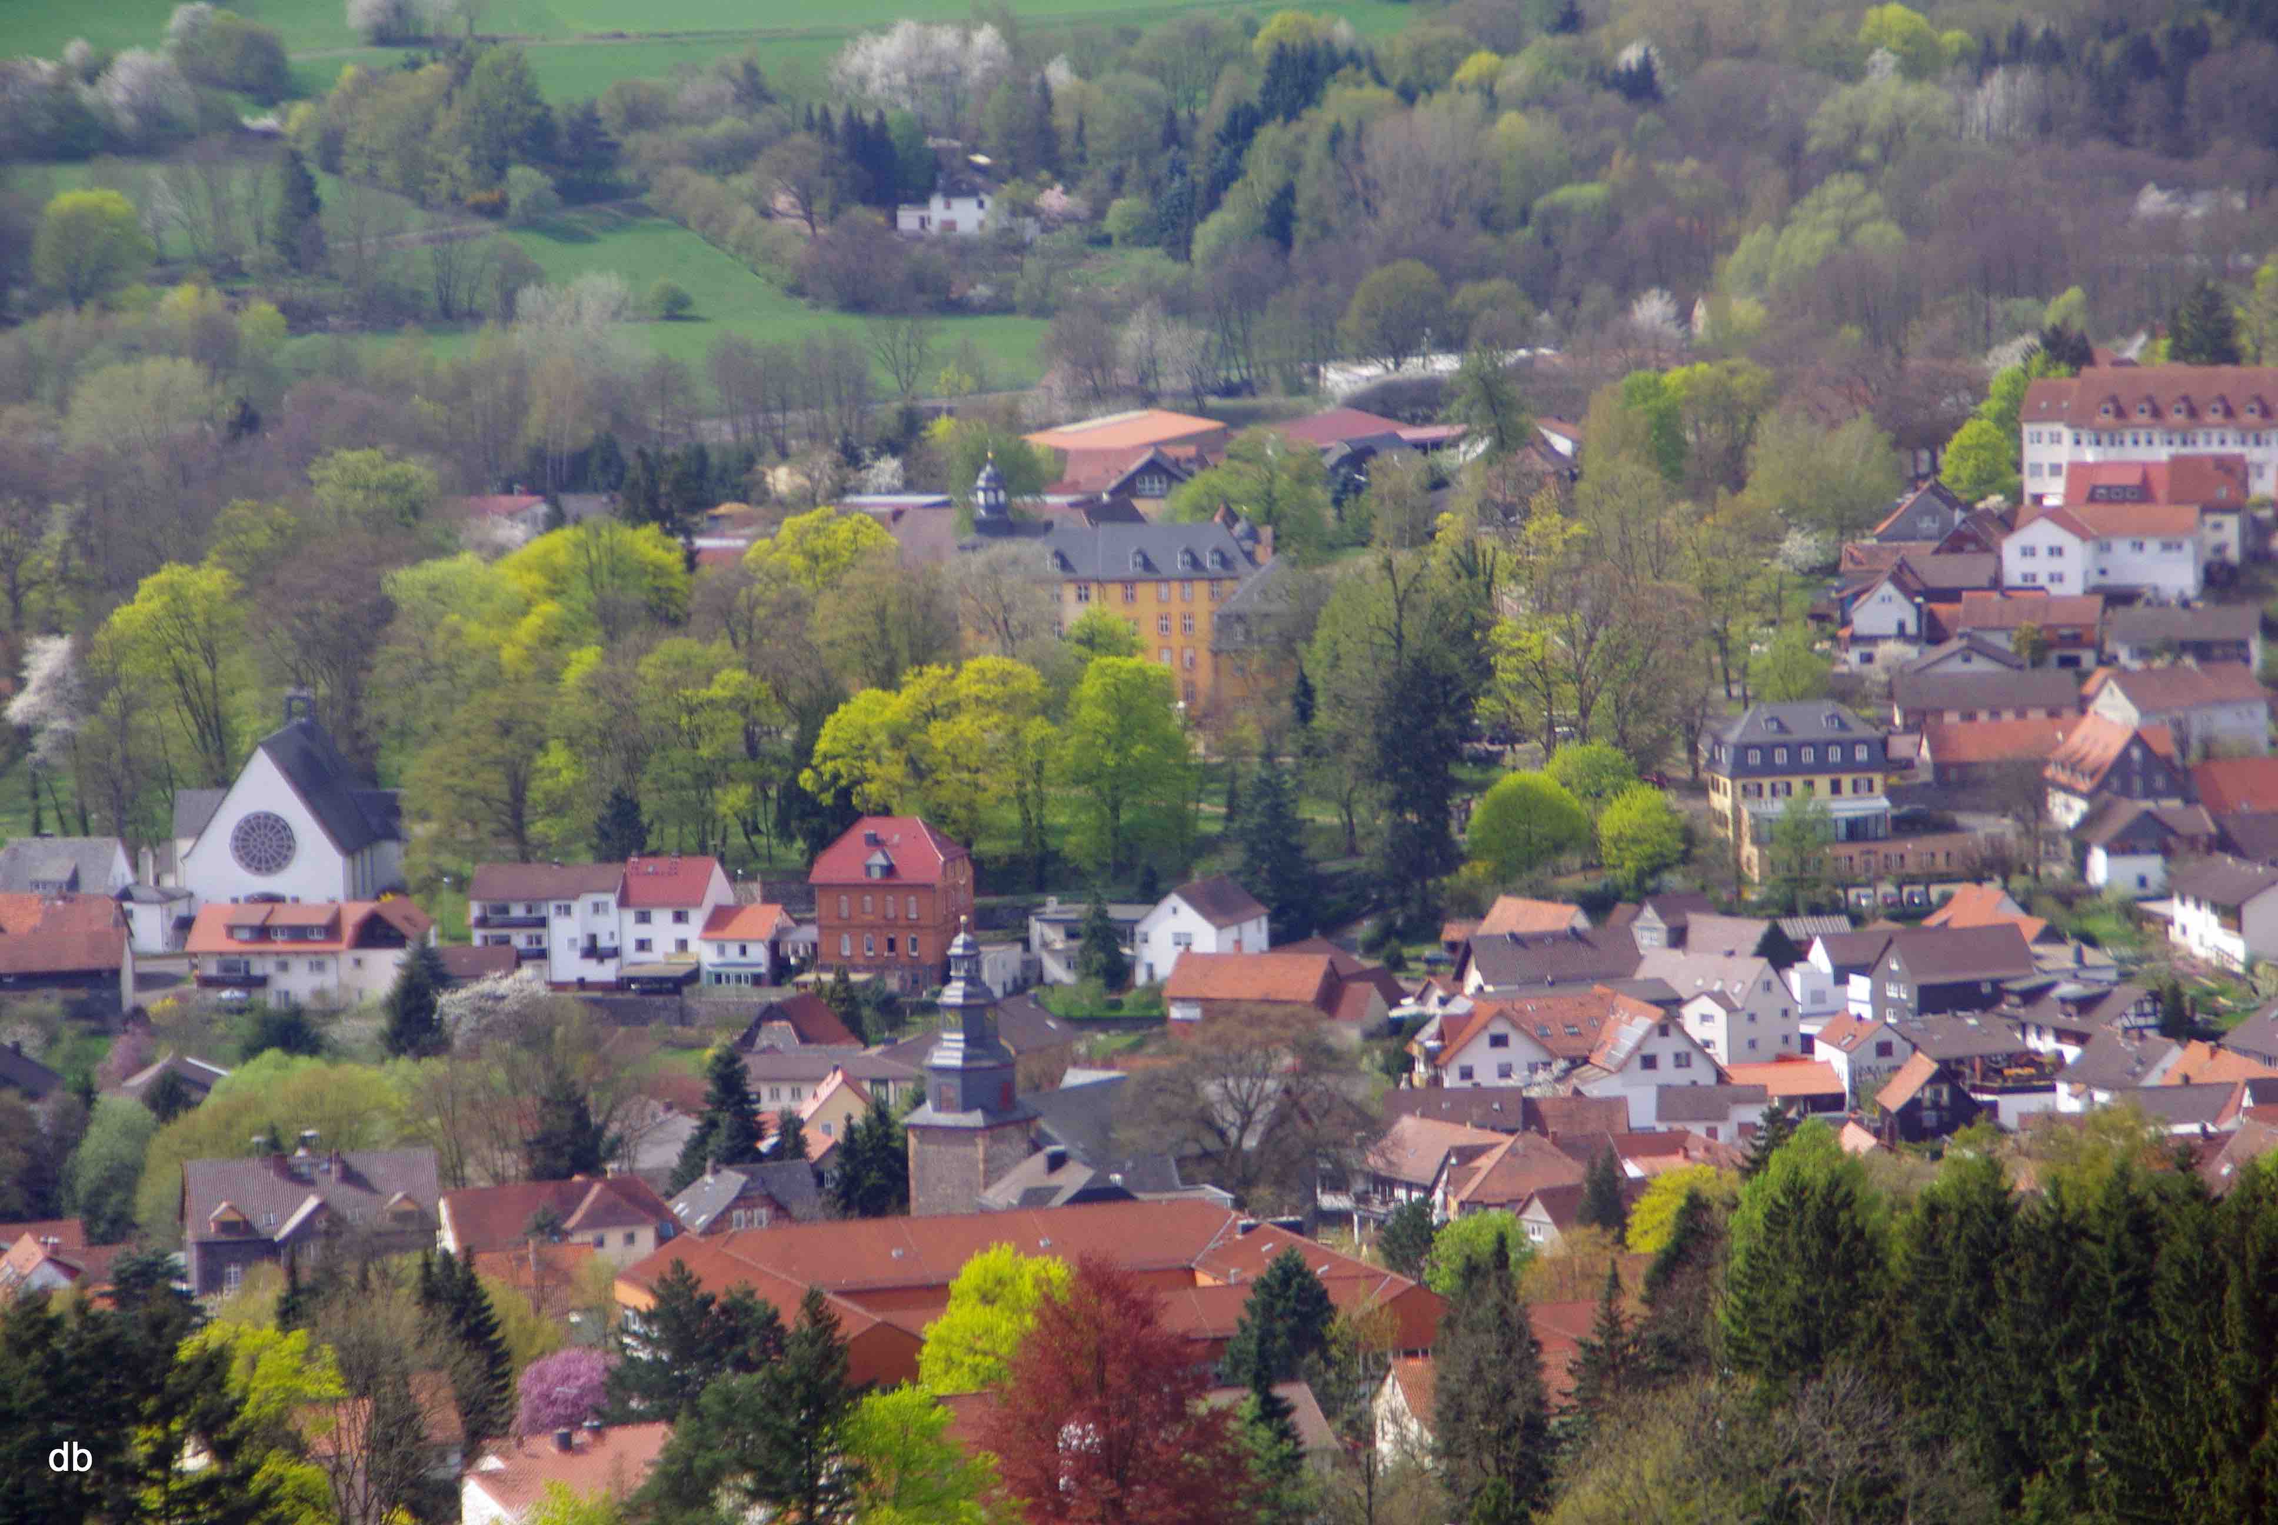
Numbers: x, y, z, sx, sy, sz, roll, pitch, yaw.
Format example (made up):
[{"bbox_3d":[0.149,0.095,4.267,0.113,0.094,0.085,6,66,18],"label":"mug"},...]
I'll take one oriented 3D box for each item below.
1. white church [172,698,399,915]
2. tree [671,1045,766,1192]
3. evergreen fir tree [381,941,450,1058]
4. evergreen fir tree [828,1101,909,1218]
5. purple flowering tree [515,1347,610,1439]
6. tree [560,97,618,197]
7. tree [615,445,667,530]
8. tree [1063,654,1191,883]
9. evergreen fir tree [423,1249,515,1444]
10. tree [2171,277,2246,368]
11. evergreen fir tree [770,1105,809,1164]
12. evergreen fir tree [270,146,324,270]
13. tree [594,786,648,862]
[{"bbox_3d":[-84.970,4.650,1234.630,22.500,20.500,22.000,0,6,11],"label":"white church"},{"bbox_3d":[-35.435,30.404,1040.000,8.090,13.120,8.090,-1,5,0],"label":"tree"},{"bbox_3d":[-63.540,21.020,1085.000,5.940,10.600,5.760,-2,7,0],"label":"evergreen fir tree"},{"bbox_3d":[-21.860,33.100,995.000,6.590,12.130,6.130,-2,7,0],"label":"evergreen fir tree"},{"bbox_3d":[-42.110,46.790,905.000,7.170,7.830,6.960,-2,7,0],"label":"purple flowering tree"},{"bbox_3d":[-81.470,-90.920,1830.000,8.700,14.850,8.700,-2,6,-2],"label":"tree"},{"bbox_3d":[-62.820,-34.710,1560.000,6.740,11.080,6.740,-2,6,-2],"label":"tree"},{"bbox_3d":[-1.161,0.446,1240.000,13.220,22.220,13.220,-1,5,0],"label":"tree"},{"bbox_3d":[-47.969,41.853,882.000,6.350,14.030,6.350,-1,5,0],"label":"evergreen fir tree"},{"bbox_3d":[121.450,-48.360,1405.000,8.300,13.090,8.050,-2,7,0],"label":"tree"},{"bbox_3d":[-29.710,32.290,1055.000,3.340,5.960,3.340,-2,6,-2],"label":"evergreen fir tree"},{"bbox_3d":[-122.790,-80.748,1800.000,7.780,17.800,7.780,-1,5,0],"label":"evergreen fir tree"},{"bbox_3d":[-48.930,6.380,1165.000,5.040,8.230,4.880,-2,7,0],"label":"tree"}]

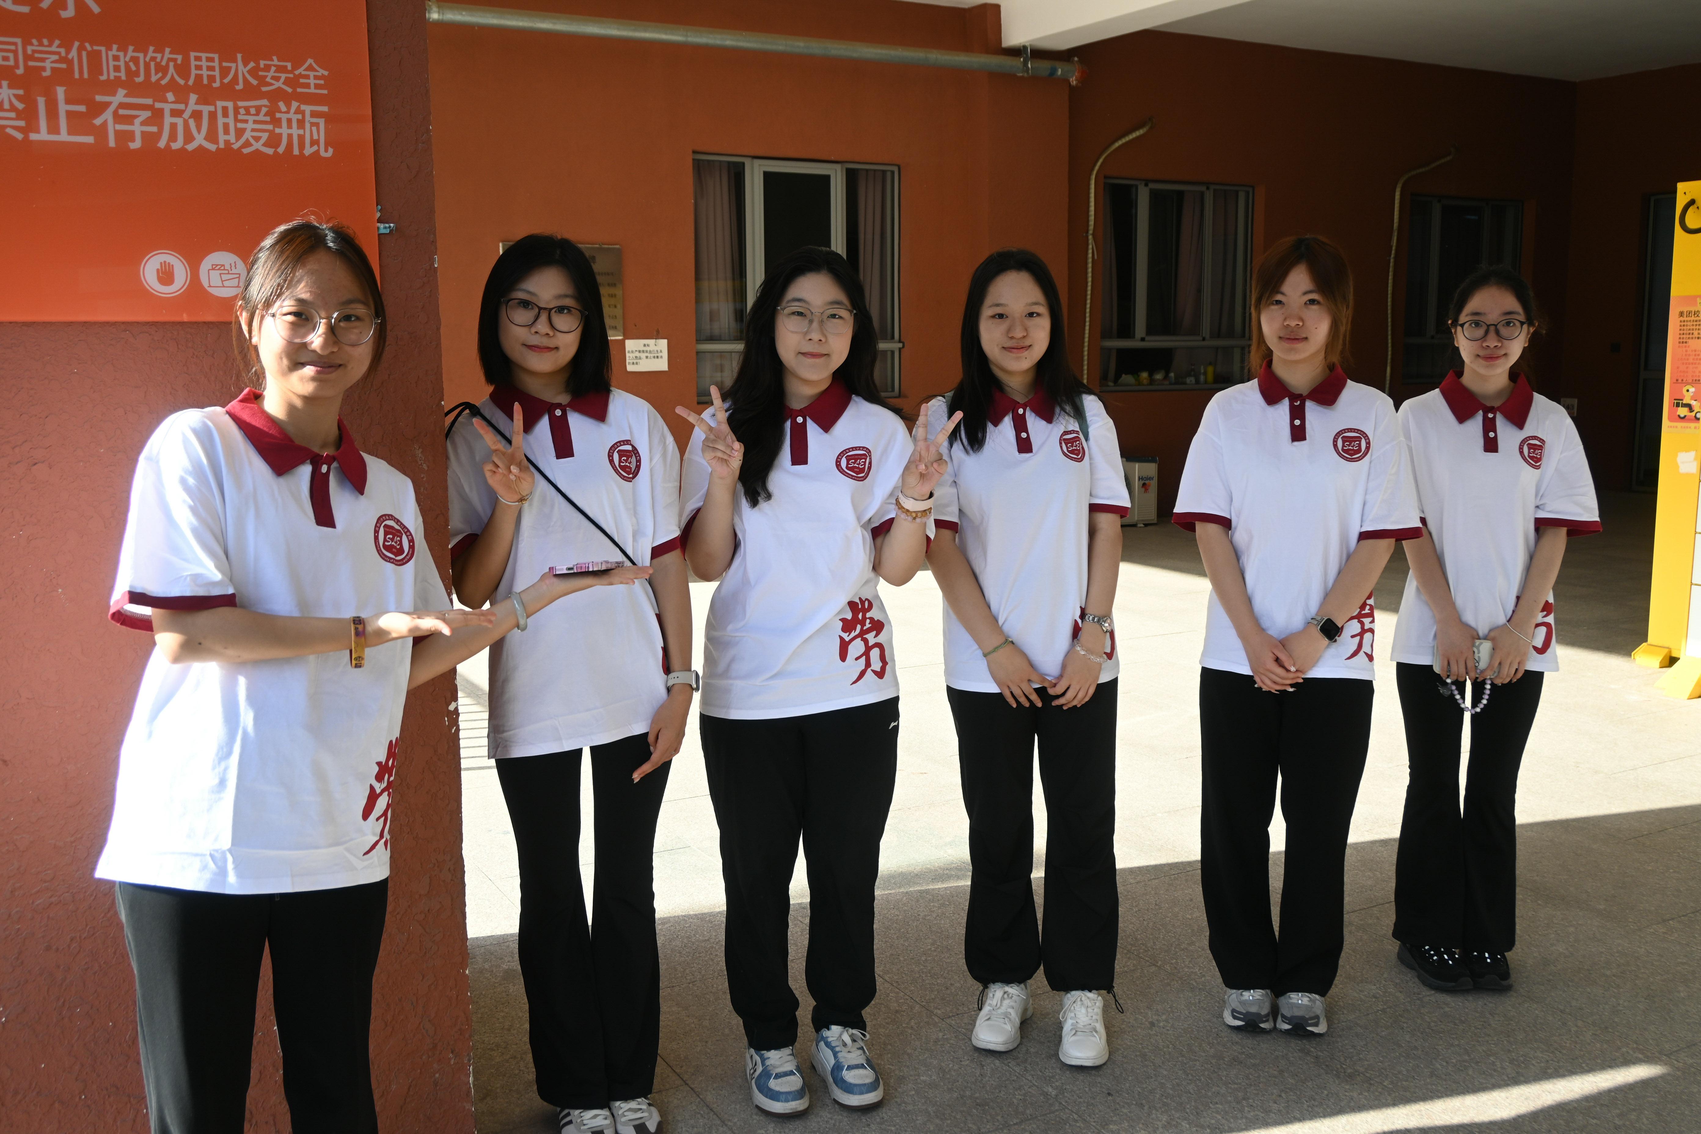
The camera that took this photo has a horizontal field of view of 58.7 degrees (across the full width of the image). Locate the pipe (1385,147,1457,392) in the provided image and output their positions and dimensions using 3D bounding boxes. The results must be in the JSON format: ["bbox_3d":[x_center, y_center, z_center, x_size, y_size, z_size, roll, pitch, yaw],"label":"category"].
[{"bbox_3d":[5.077,-2.548,13.421,0.822,2.324,0.090,-6,10,-29],"label":"pipe"}]

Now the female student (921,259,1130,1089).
[{"bbox_3d":[0.367,0.186,3.152,0.435,1.661,0.300,-1,9,-6],"label":"female student"}]

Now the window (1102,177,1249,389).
[{"bbox_3d":[2.630,-2.255,12.192,1.641,1.621,0.120,-6,10,-29],"label":"window"}]

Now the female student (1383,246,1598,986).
[{"bbox_3d":[1.442,0.145,3.456,0.466,1.629,0.290,1,9,12],"label":"female student"}]

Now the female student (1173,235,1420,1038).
[{"bbox_3d":[0.941,0.152,3.245,0.506,1.688,0.290,2,9,17],"label":"female student"}]

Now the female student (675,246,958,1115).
[{"bbox_3d":[-0.067,0.220,2.962,0.563,1.659,0.330,-3,9,-13],"label":"female student"}]

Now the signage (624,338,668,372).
[{"bbox_3d":[-1.328,-1.384,9.918,0.292,0.211,0.010,-6,10,-29],"label":"signage"}]

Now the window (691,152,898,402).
[{"bbox_3d":[-0.352,-1.982,10.496,1.644,1.629,0.120,-6,10,-29],"label":"window"}]

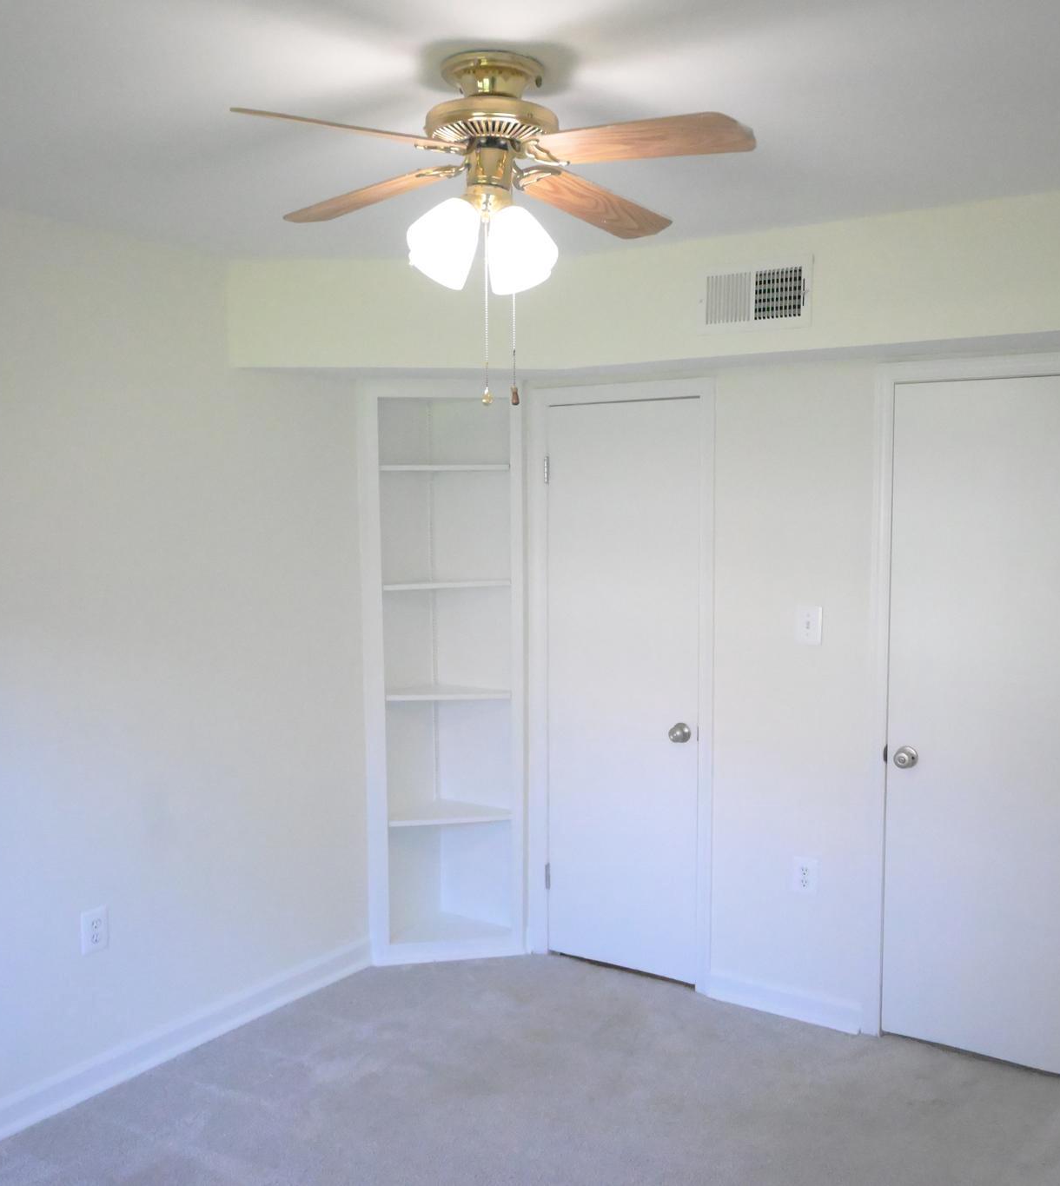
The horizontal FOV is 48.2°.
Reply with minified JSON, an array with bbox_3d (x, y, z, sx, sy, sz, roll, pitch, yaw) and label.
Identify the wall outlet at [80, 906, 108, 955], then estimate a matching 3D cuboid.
[{"bbox_3d":[-1.236,0.964,3.380,0.008,0.121,0.081,3,6,35],"label":"wall outlet"}]

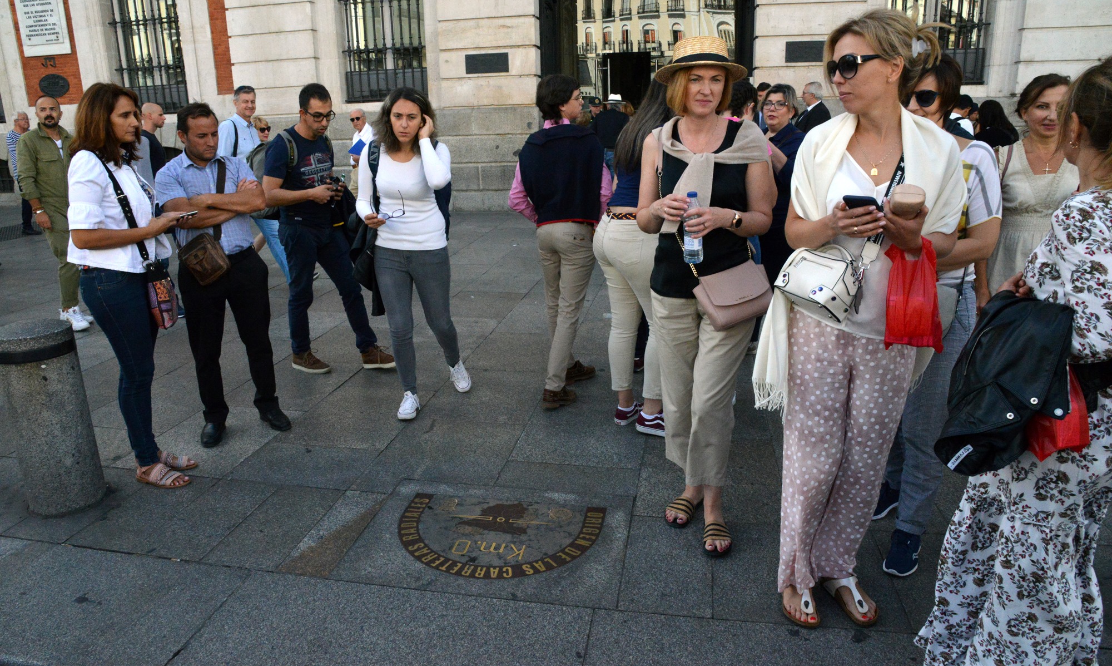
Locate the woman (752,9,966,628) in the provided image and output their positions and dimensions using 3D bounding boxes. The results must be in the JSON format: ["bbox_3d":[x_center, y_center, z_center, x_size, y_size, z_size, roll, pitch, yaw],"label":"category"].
[{"bbox_3d":[0.833,0.016,2.106,0.560,1.730,0.420,0,15,6],"label":"woman"}]

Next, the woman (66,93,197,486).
[{"bbox_3d":[-1.712,-0.168,3.031,0.520,1.640,0.450,-1,15,2],"label":"woman"}]

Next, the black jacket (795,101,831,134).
[{"bbox_3d":[2.521,-1.852,7.256,0.360,0.740,0.500,-5,16,-11],"label":"black jacket"}]

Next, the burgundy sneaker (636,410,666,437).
[{"bbox_3d":[0.541,0.443,3.620,0.265,0.100,0.100,5,17,23],"label":"burgundy sneaker"}]

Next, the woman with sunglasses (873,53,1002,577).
[{"bbox_3d":[1.228,-0.067,2.500,0.500,1.650,0.420,8,18,31],"label":"woman with sunglasses"}]

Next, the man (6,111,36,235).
[{"bbox_3d":[-7.416,-2.215,10.436,0.420,1.720,0.500,0,16,5],"label":"man"}]

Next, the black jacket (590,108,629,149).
[{"bbox_3d":[0.710,-2.677,9.700,0.540,0.600,0.320,1,16,8],"label":"black jacket"}]

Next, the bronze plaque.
[{"bbox_3d":[-0.230,0.758,2.743,0.783,0.025,0.525,2,17,10],"label":"bronze plaque"}]

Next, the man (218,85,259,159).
[{"bbox_3d":[-2.621,-1.180,6.365,0.400,1.790,0.500,7,18,26],"label":"man"}]

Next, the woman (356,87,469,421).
[{"bbox_3d":[-0.689,-0.434,3.872,0.570,1.630,0.500,-3,16,-8],"label":"woman"}]

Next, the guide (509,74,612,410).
[{"bbox_3d":[0.054,-0.471,3.881,0.520,1.670,0.380,7,17,27],"label":"guide"}]

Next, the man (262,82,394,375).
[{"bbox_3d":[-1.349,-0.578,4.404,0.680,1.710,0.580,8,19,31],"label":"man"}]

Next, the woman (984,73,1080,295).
[{"bbox_3d":[2.002,-0.234,3.143,0.500,1.630,0.320,5,17,22],"label":"woman"}]

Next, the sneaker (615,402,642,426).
[{"bbox_3d":[0.397,0.366,3.785,0.100,0.105,0.275,11,20,34],"label":"sneaker"}]

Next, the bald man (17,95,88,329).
[{"bbox_3d":[-3.750,-0.889,5.660,0.480,1.750,0.520,8,18,30],"label":"bald man"}]

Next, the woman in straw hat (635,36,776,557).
[{"bbox_3d":[0.520,-0.107,2.553,0.480,1.720,0.400,3,16,15],"label":"woman in straw hat"}]

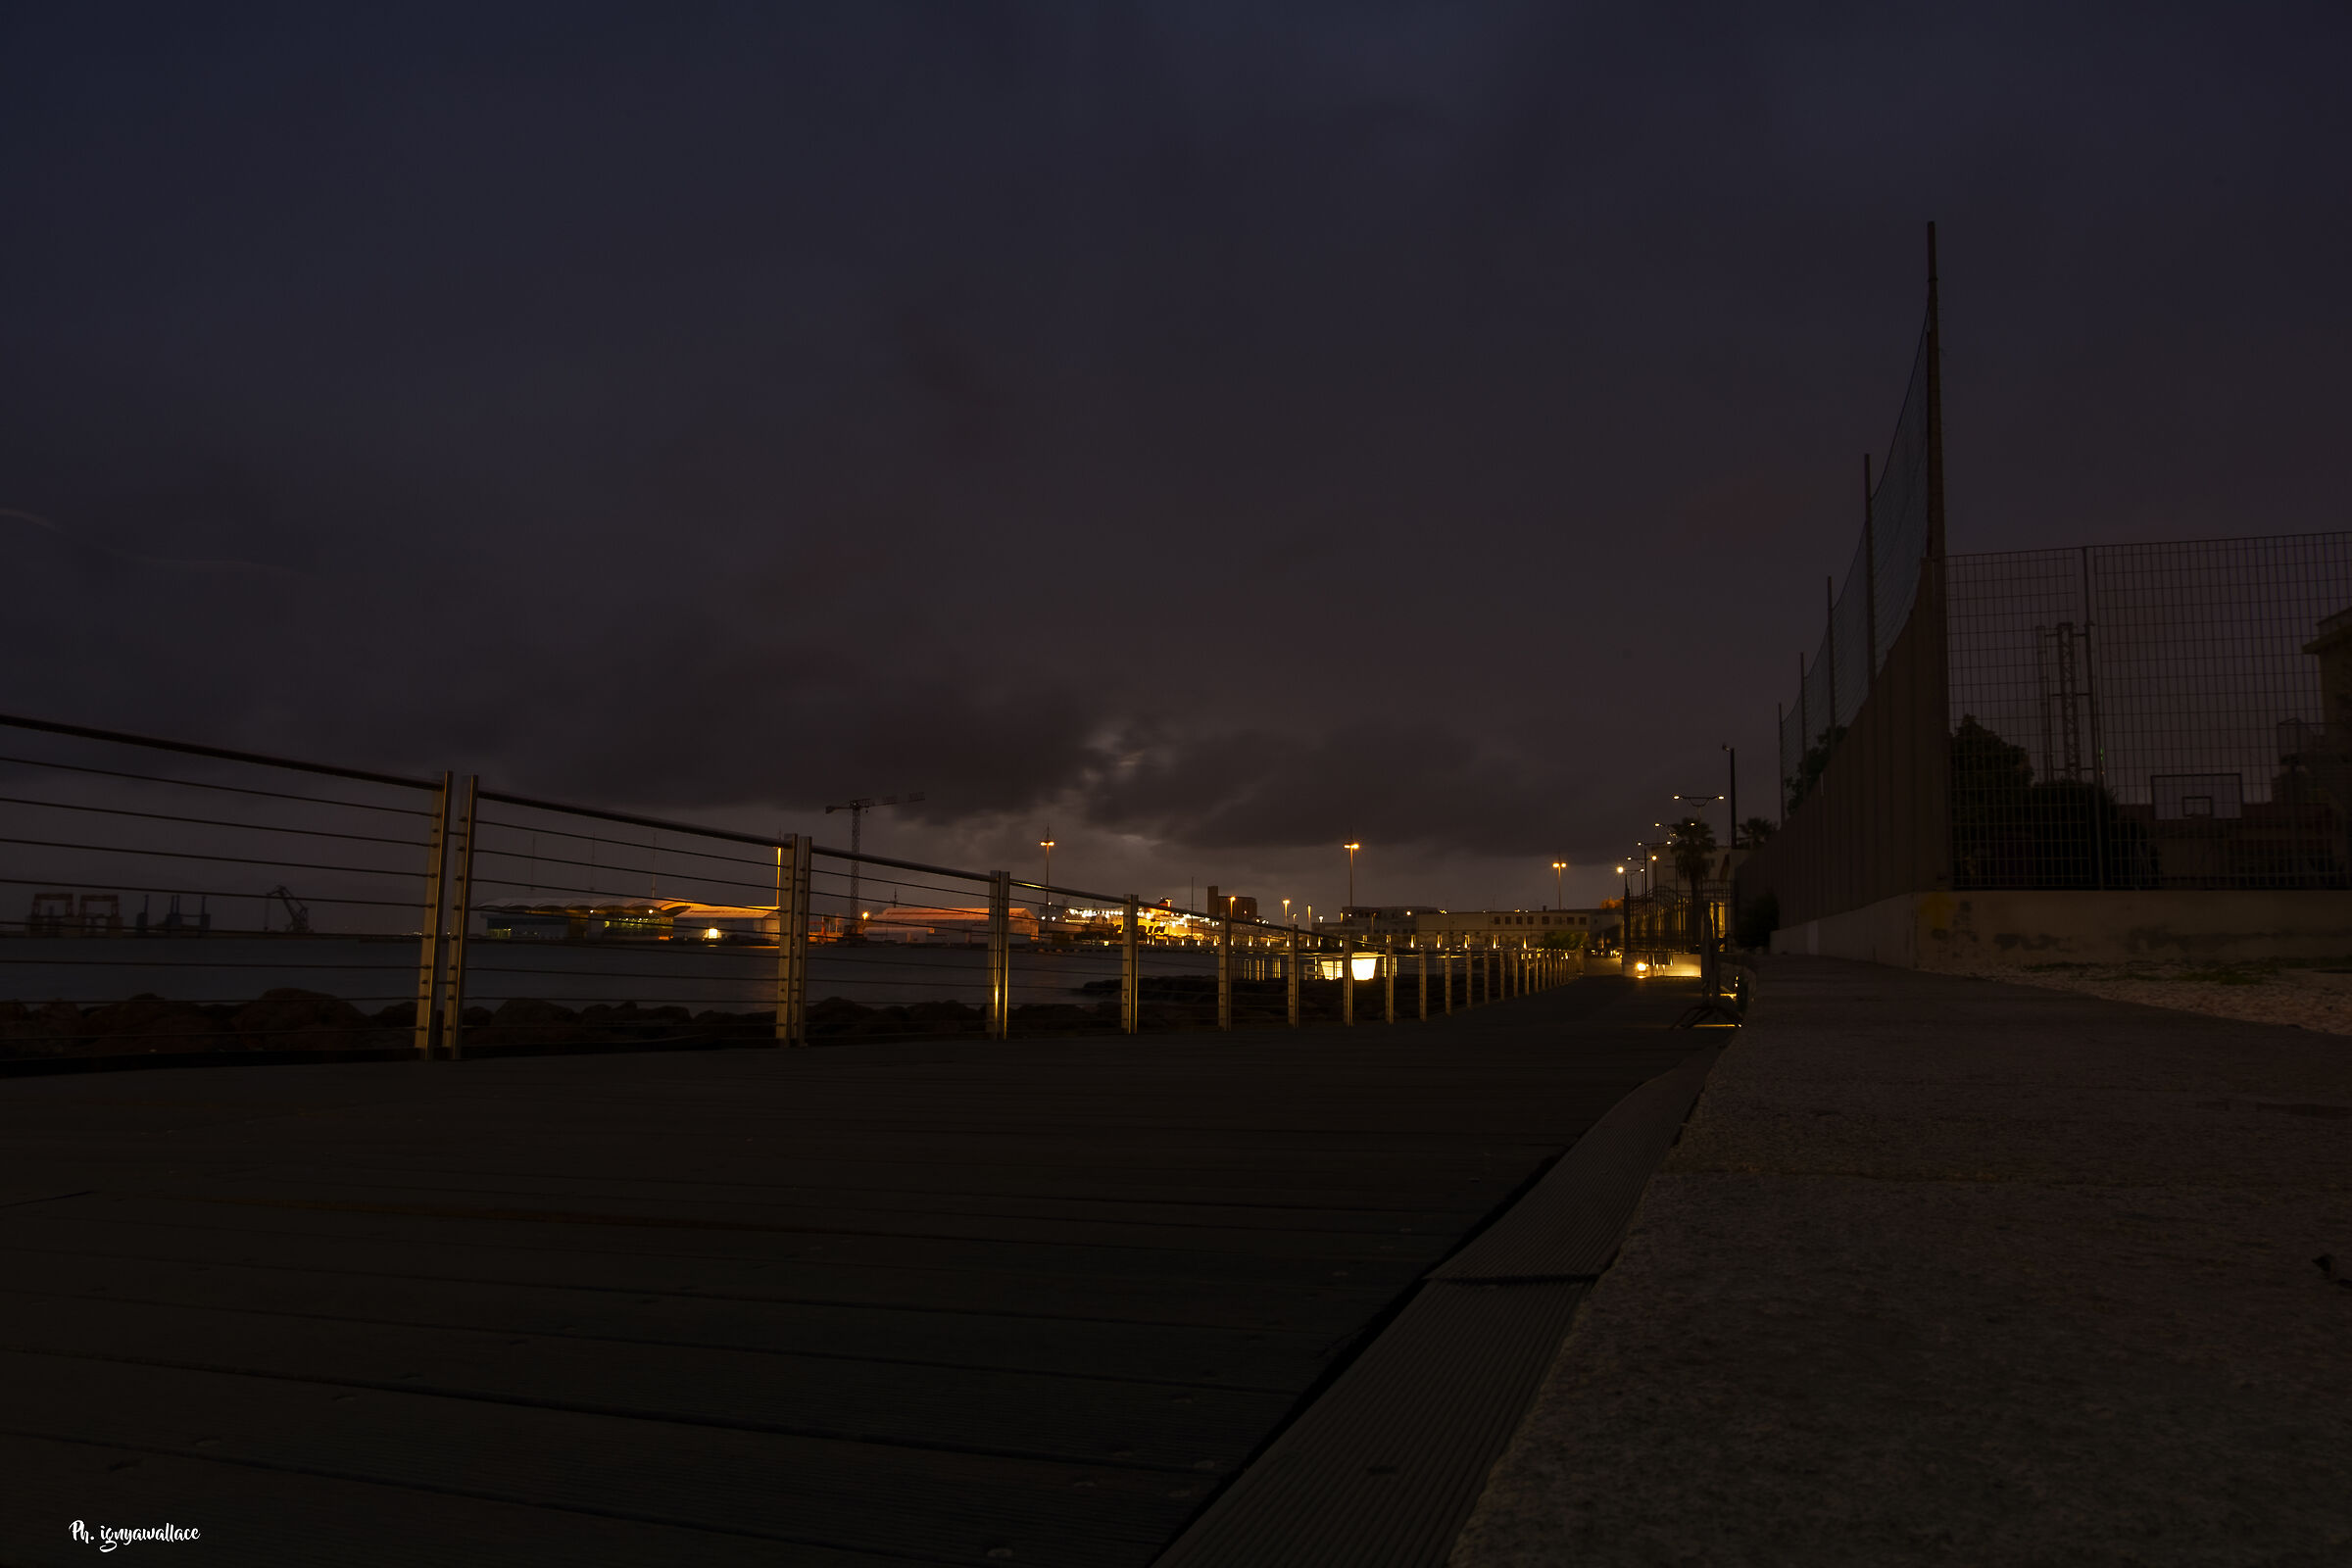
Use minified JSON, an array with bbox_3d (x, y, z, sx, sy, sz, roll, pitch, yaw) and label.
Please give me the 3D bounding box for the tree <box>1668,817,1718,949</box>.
[{"bbox_3d":[30.297,6.095,92.000,2.800,8.200,2.800,-2,-6,18],"label":"tree"}]

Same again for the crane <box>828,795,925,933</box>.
[{"bbox_3d":[-95.995,25.895,496.924,40.000,46.500,5.000,-4,-8,40],"label":"crane"}]

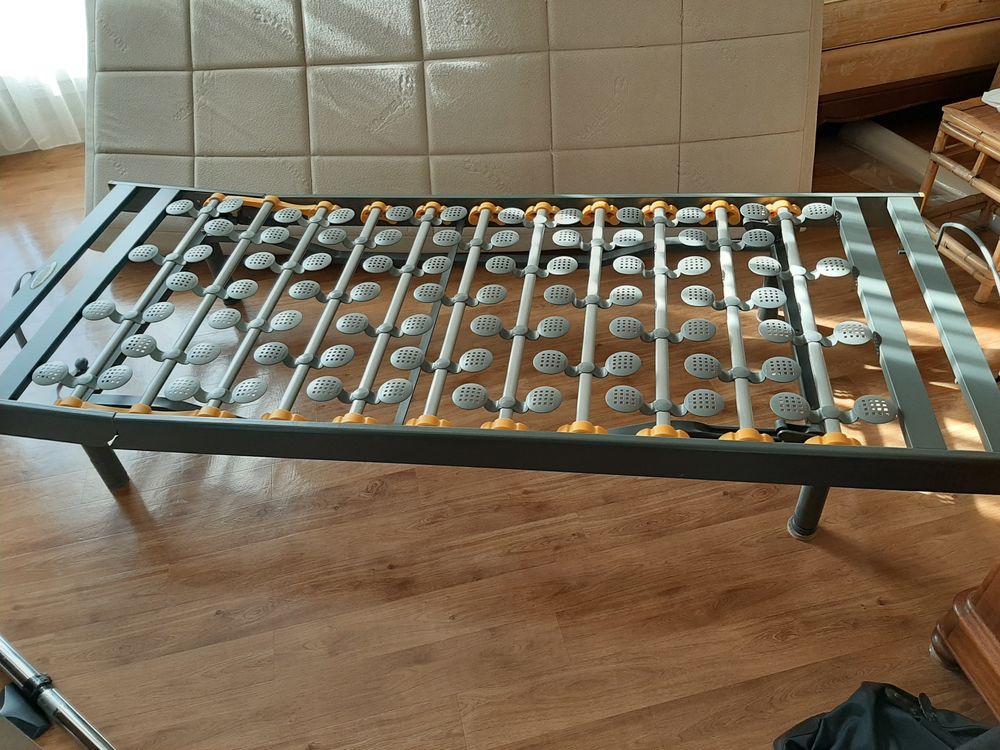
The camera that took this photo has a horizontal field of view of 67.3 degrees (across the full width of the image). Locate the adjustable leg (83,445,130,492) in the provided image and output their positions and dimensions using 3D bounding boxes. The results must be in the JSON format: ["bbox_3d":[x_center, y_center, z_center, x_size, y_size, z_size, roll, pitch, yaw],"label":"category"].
[{"bbox_3d":[-0.845,0.180,1.603,0.055,0.204,0.055,4,45,7],"label":"adjustable leg"}]

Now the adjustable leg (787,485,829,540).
[{"bbox_3d":[0.573,0.224,1.376,0.058,0.204,0.058,2,45,9],"label":"adjustable leg"}]

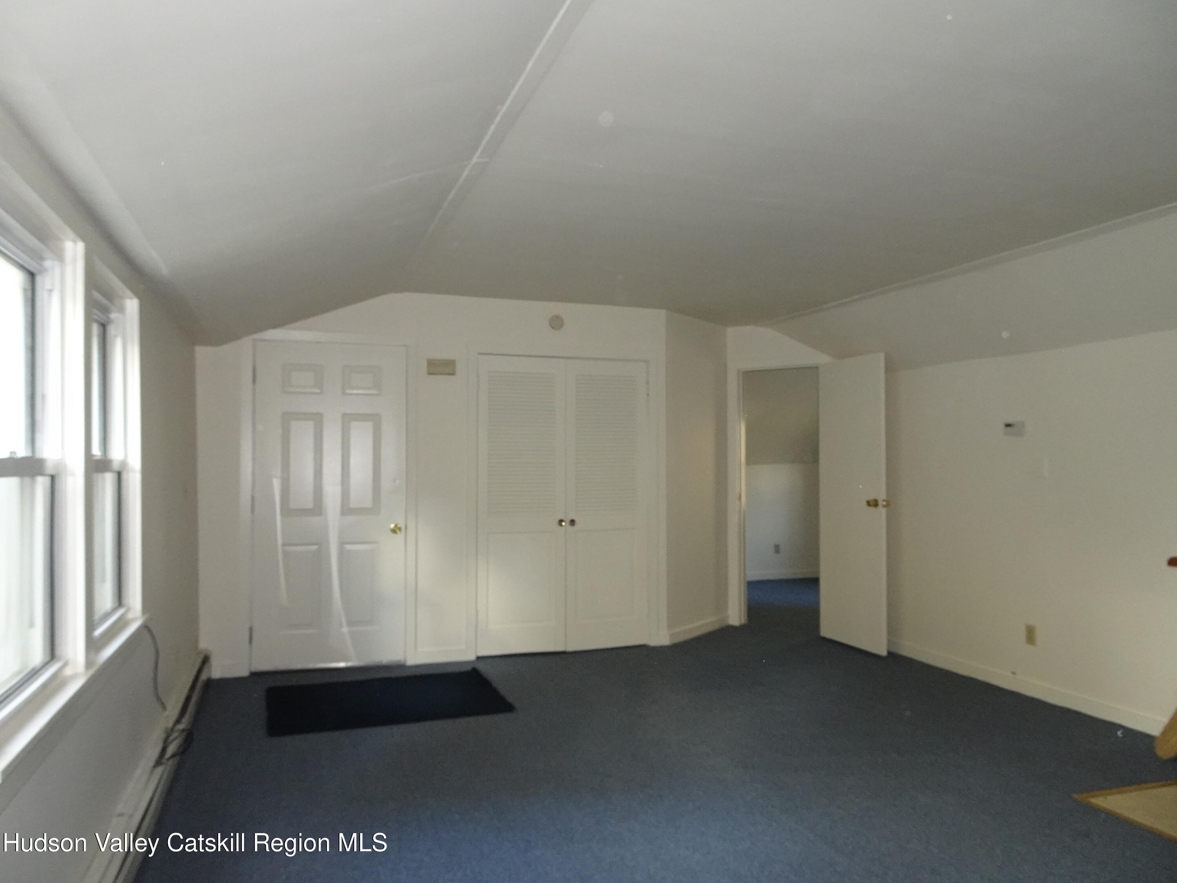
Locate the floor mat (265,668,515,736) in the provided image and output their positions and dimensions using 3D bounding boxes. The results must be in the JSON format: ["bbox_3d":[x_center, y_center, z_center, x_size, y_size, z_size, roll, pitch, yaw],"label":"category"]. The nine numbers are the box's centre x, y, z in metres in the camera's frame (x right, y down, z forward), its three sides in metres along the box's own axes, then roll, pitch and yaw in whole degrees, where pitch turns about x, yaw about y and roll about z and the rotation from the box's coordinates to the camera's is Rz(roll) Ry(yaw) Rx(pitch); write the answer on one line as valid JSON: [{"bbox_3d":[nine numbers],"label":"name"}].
[{"bbox_3d":[-1.111,1.407,4.489,1.218,0.012,0.900,1,-2,-21],"label":"floor mat"}]

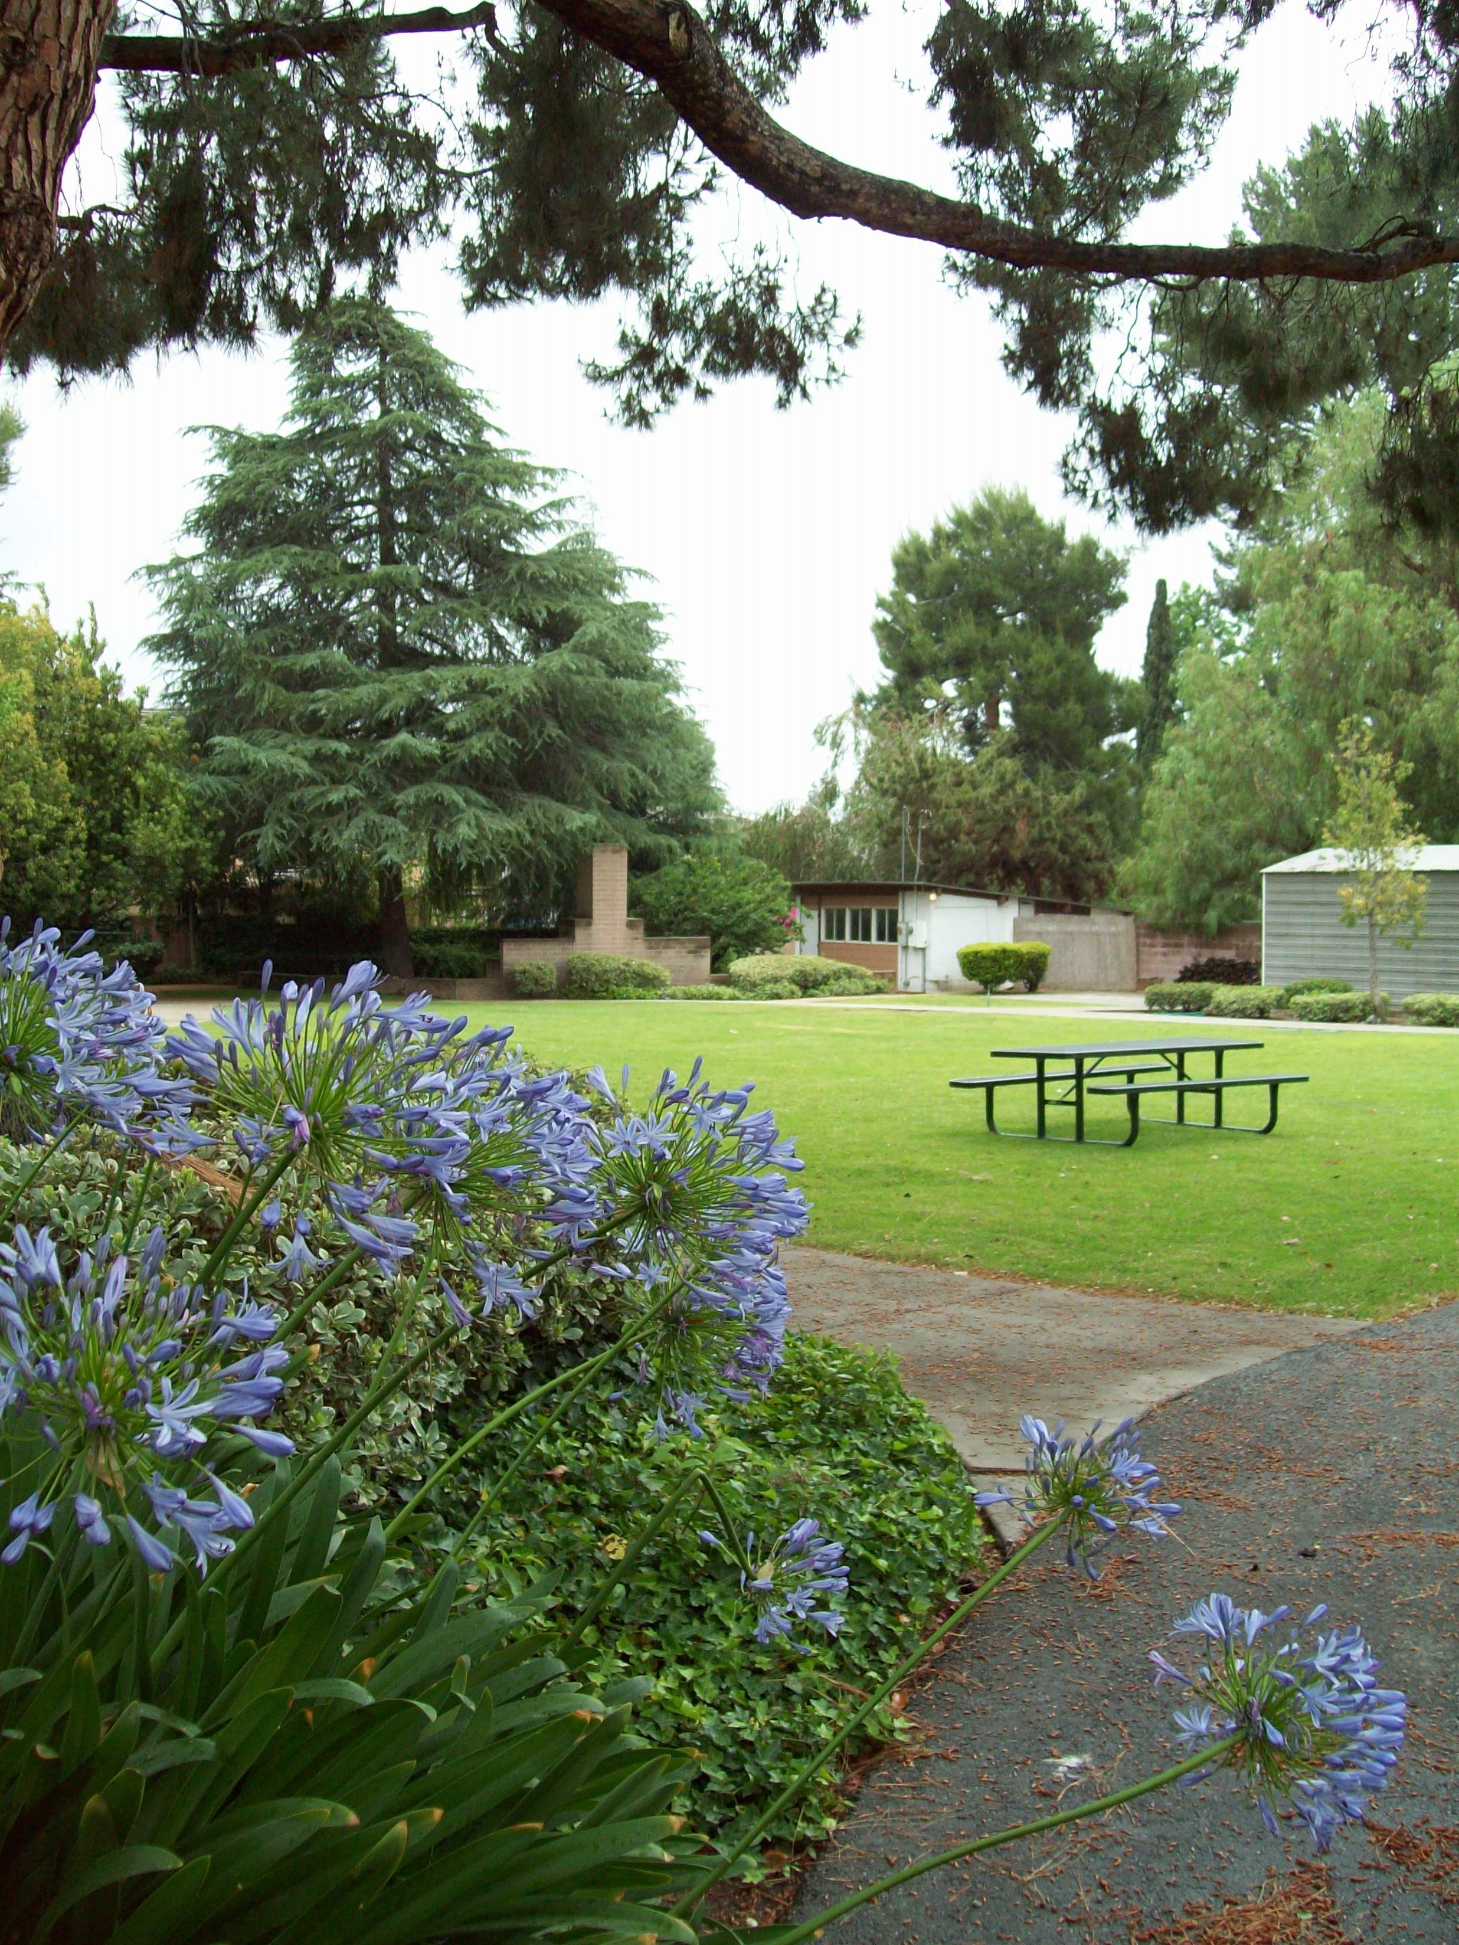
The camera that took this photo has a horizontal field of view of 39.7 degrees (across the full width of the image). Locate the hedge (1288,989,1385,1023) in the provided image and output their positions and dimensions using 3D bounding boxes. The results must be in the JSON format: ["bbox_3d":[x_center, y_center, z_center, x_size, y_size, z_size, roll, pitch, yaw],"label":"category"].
[{"bbox_3d":[10.774,0.593,35.900,1.650,0.566,1.200,1,2,17],"label":"hedge"}]

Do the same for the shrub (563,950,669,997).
[{"bbox_3d":[-2.658,0.045,47.500,2.450,1.053,1.700,0,2,0],"label":"shrub"}]

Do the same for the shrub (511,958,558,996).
[{"bbox_3d":[-4.302,0.107,44.589,1.072,0.850,1.000,0,1,-6],"label":"shrub"}]

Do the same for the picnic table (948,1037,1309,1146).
[{"bbox_3d":[3.273,0.956,16.391,2.600,0.725,1.630,-1,2,-43],"label":"picnic table"}]

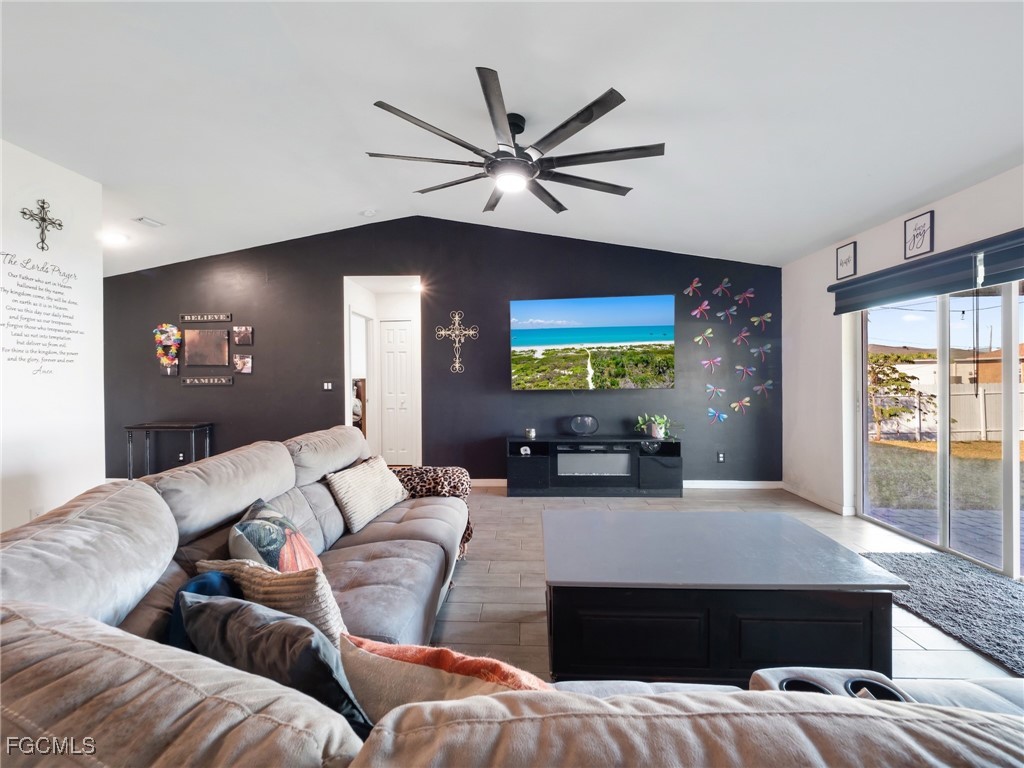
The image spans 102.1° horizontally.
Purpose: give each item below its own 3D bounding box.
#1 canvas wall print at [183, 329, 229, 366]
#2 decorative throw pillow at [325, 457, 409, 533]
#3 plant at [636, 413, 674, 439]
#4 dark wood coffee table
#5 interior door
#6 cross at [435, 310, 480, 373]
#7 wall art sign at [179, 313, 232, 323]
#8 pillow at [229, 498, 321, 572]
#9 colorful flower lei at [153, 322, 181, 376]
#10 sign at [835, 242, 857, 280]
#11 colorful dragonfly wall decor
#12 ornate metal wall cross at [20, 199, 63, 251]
[{"bbox_3d":[-3.514,-0.416,4.770,0.510,0.410,0.030,0,1,2],"label":"canvas wall print"},{"bbox_3d":[-0.860,0.628,2.480,0.130,0.360,0.470,-38,-8,24],"label":"decorative throw pillow"},{"bbox_3d":[1.485,0.437,4.330,0.400,0.280,0.270,0,1,1],"label":"plant"},{"bbox_3d":[0.918,1.026,2.162,1.490,0.425,0.885,0,1,2],"label":"dark wood coffee table"},{"bbox_3d":[-1.626,0.130,5.857,0.421,2.033,0.037,0,1,1],"label":"interior door"},{"bbox_3d":[-0.617,-0.472,4.700,0.489,0.699,0.025,0,1,1],"label":"cross"},{"bbox_3d":[-3.406,-0.738,4.606,0.562,0.091,0.025,0,1,1],"label":"wall art sign"},{"bbox_3d":[-0.855,0.637,1.575,0.140,0.420,0.420,-39,12,-19],"label":"pillow"},{"bbox_3d":[-3.840,-0.381,4.609,0.306,0.590,0.050,0,1,1],"label":"colorful flower lei"},{"bbox_3d":[2.942,-1.079,3.636,0.024,0.285,0.205,0,1,1],"label":"sign"},{"bbox_3d":[2.350,-0.753,4.530,0.230,0.213,0.030,0,1,1],"label":"colorful dragonfly wall decor"},{"bbox_3d":[-3.185,-1.083,2.824,0.025,0.353,0.242,0,1,1],"label":"ornate metal wall cross"}]

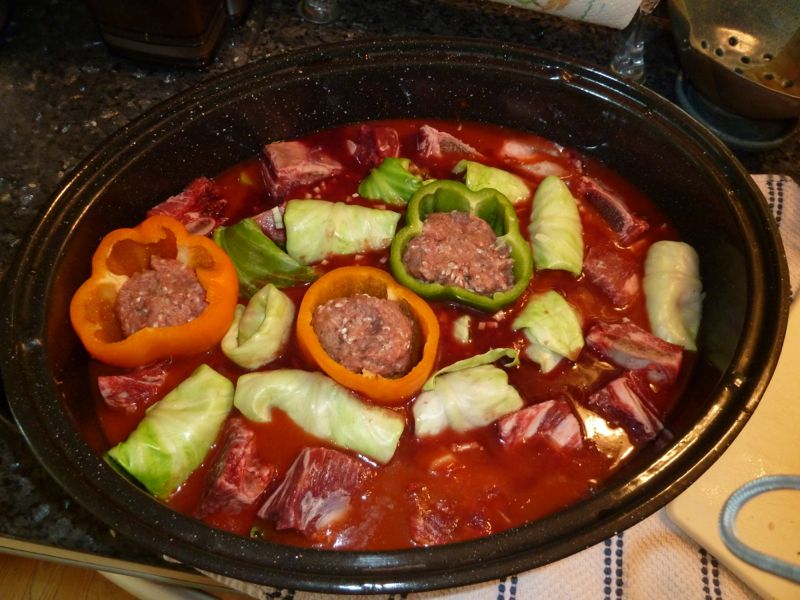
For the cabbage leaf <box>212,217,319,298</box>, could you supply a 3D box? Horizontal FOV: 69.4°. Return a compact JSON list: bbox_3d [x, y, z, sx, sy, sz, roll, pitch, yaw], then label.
[{"bbox_3d":[-0.094,-0.026,0.403,0.078,0.028,0.046,25,65,13],"label":"cabbage leaf"}]

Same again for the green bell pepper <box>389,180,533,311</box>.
[{"bbox_3d":[0.040,-0.024,0.418,0.095,0.068,0.090,11,64,3],"label":"green bell pepper"}]

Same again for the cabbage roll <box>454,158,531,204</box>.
[{"bbox_3d":[0.067,-0.080,0.433,0.060,0.030,0.038,20,64,10],"label":"cabbage roll"}]

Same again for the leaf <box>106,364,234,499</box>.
[{"bbox_3d":[-0.134,0.080,0.346,0.044,0.034,0.080,33,67,16],"label":"leaf"}]

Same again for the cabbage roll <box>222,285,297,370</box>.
[{"bbox_3d":[-0.092,0.020,0.377,0.040,0.035,0.052,25,65,13],"label":"cabbage roll"}]

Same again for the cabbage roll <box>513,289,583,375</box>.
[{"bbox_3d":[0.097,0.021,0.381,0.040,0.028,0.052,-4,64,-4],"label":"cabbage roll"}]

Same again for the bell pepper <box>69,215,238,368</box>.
[{"bbox_3d":[-0.155,0.003,0.388,0.097,0.062,0.094,0,62,0],"label":"bell pepper"}]

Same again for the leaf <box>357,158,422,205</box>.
[{"bbox_3d":[-0.007,-0.079,0.429,0.046,0.032,0.038,-8,65,-6],"label":"leaf"}]

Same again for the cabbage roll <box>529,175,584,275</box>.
[{"bbox_3d":[0.111,-0.052,0.418,0.036,0.035,0.079,5,64,0],"label":"cabbage roll"}]

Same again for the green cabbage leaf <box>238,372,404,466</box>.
[{"bbox_3d":[-0.048,0.072,0.352,0.104,0.034,0.037,17,63,9],"label":"green cabbage leaf"}]

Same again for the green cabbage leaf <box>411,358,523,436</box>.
[{"bbox_3d":[0.041,0.063,0.360,0.069,0.036,0.042,-13,65,-8],"label":"green cabbage leaf"}]

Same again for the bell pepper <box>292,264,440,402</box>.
[{"bbox_3d":[-0.020,0.032,0.385,0.087,0.062,0.084,0,62,0],"label":"bell pepper"}]

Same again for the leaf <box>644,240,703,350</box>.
[{"bbox_3d":[0.185,-0.003,0.396,0.038,0.036,0.079,8,64,2],"label":"leaf"}]

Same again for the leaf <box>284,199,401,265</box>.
[{"bbox_3d":[-0.040,-0.045,0.410,0.080,0.036,0.042,-1,64,-2],"label":"leaf"}]

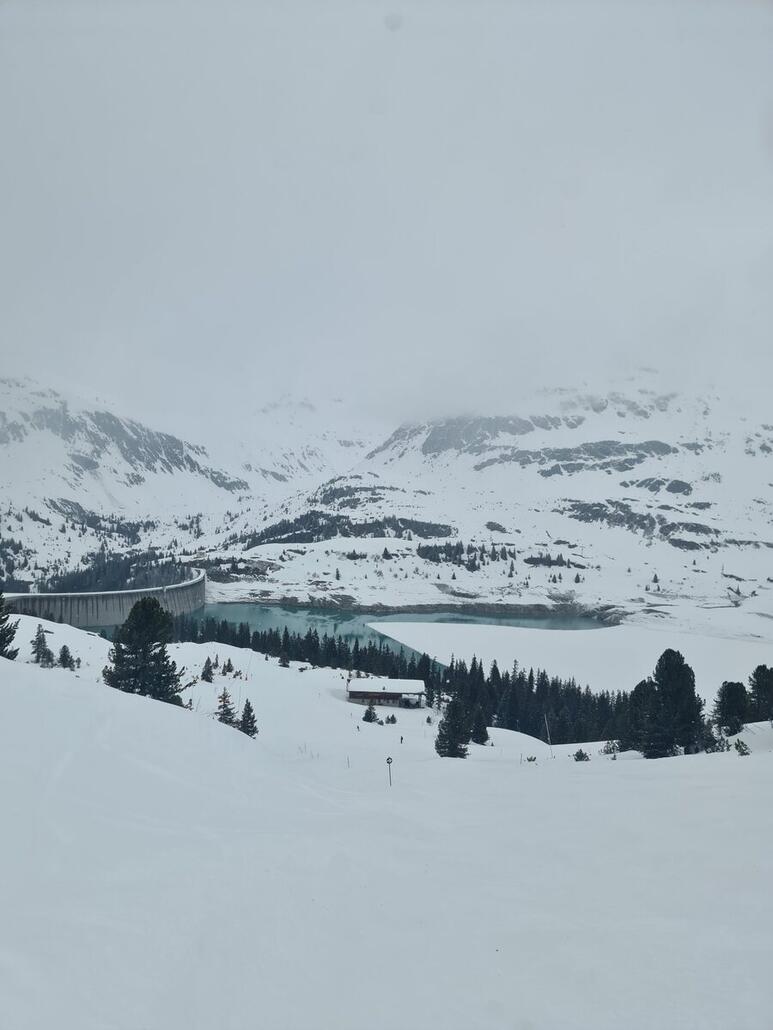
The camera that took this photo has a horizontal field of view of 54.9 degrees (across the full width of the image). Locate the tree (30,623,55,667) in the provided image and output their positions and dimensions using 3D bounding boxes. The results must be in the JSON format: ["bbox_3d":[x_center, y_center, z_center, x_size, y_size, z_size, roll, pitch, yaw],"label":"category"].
[{"bbox_3d":[-47.161,18.028,102.000,3.290,5.970,3.290,0,2,0],"label":"tree"}]

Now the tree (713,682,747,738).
[{"bbox_3d":[48.548,27.308,105.000,5.080,7.820,5.080,0,2,0],"label":"tree"}]

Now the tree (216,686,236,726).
[{"bbox_3d":[-17.634,21.215,82.004,2.200,4.580,2.200,0,2,0],"label":"tree"}]

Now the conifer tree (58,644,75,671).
[{"bbox_3d":[-43.871,19.536,102.000,2.190,3.530,2.190,0,2,0],"label":"conifer tree"}]

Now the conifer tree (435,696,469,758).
[{"bbox_3d":[9.610,31.418,110.000,5.030,9.070,5.030,0,2,0],"label":"conifer tree"}]

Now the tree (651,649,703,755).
[{"bbox_3d":[35.860,23.062,92.000,6.430,12.980,6.430,0,2,0],"label":"tree"}]

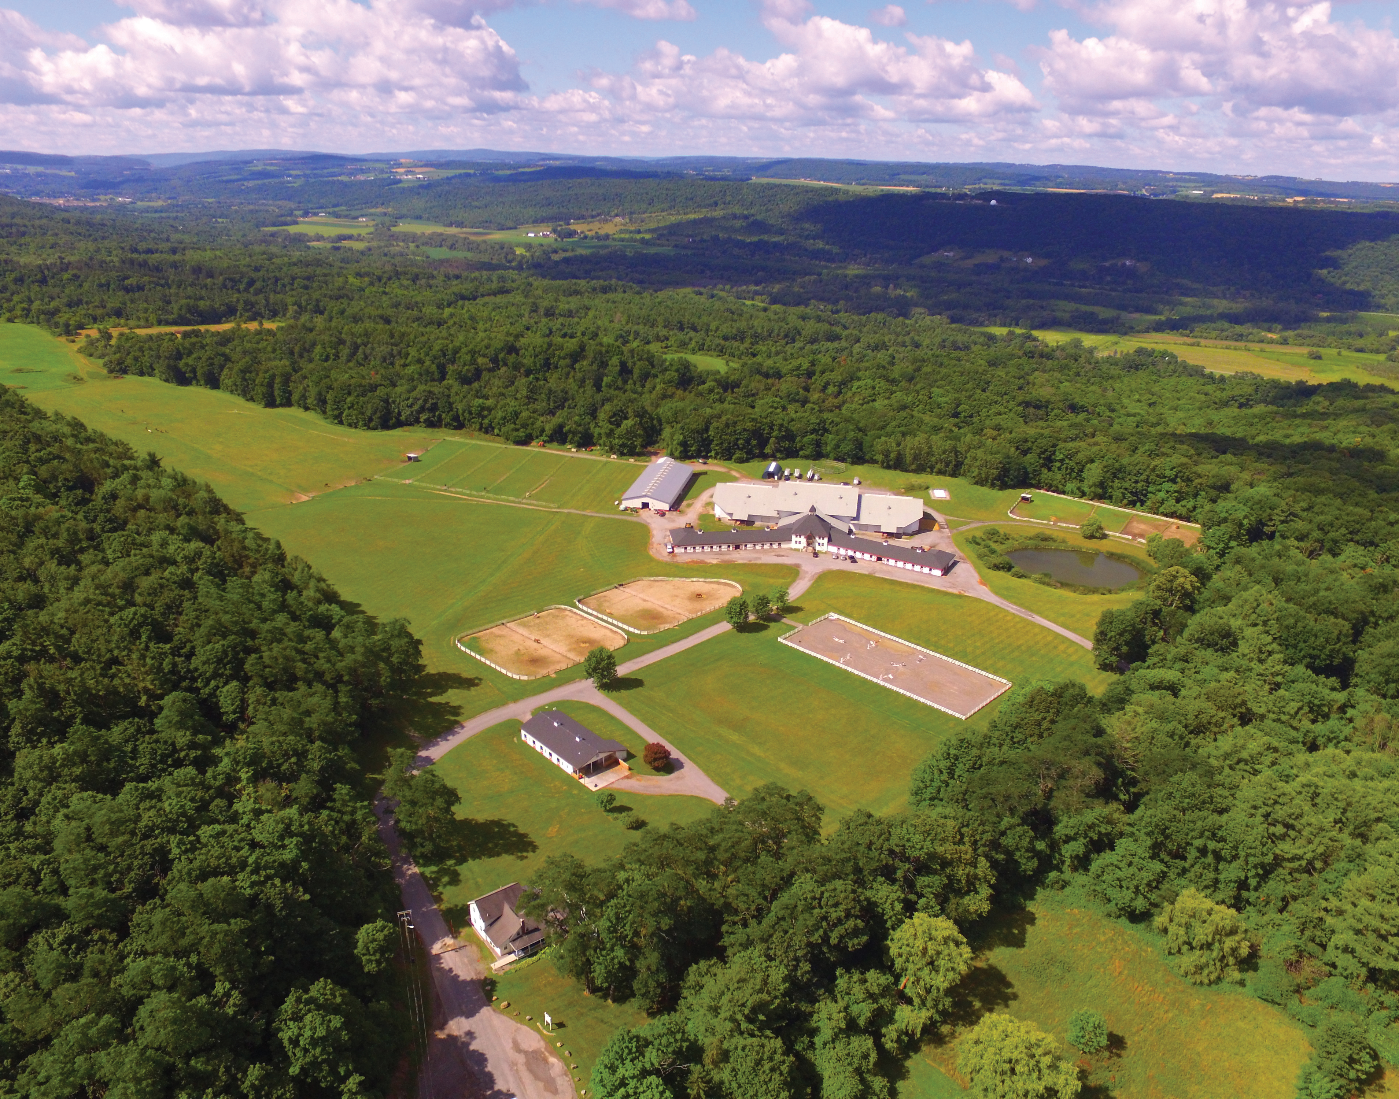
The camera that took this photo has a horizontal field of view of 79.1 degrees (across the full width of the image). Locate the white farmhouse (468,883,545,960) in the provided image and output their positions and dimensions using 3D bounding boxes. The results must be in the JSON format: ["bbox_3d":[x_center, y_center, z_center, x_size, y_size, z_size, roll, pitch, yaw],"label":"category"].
[{"bbox_3d":[-35.990,69.470,160.640,10.500,8.400,13.300,-19,31,-38],"label":"white farmhouse"}]

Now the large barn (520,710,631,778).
[{"bbox_3d":[-32.020,47.810,214.530,15.000,6.000,24.000,-21,32,-40],"label":"large barn"}]

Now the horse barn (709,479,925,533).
[{"bbox_3d":[51.720,-20.070,369.420,90.000,14.500,27.000,5,24,9],"label":"horse barn"}]

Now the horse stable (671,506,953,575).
[{"bbox_3d":[44.130,-7.130,337.750,114.900,16.500,28.000,5,24,9],"label":"horse stable"}]

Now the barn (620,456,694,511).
[{"bbox_3d":[-18.780,-30.600,398.640,22.300,7.000,51.000,6,25,10],"label":"barn"}]

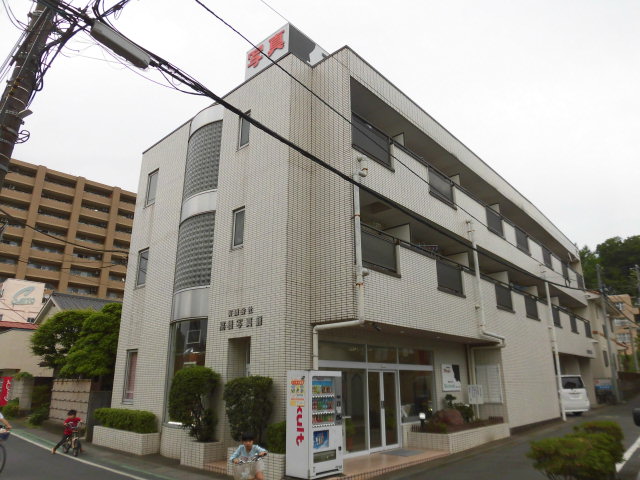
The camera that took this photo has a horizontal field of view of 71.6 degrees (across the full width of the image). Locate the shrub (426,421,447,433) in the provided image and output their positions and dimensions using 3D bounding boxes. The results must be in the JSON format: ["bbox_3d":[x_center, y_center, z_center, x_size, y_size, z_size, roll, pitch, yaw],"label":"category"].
[{"bbox_3d":[3.068,4.973,11.812,0.580,0.340,0.580,-15,-23,40],"label":"shrub"}]

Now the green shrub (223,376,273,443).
[{"bbox_3d":[-1.449,3.410,8.911,1.144,1.313,0.716,-15,-23,40],"label":"green shrub"}]

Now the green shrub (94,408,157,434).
[{"bbox_3d":[-5.378,4.977,12.306,2.935,0.537,0.517,-15,-23,40],"label":"green shrub"}]

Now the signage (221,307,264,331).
[{"bbox_3d":[-1.855,1.824,10.295,1.592,0.487,0.050,-15,-23,40],"label":"signage"}]

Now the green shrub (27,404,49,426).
[{"bbox_3d":[-11.465,7.043,17.951,0.660,0.850,0.660,-15,-23,39],"label":"green shrub"}]

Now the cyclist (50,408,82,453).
[{"bbox_3d":[-6.444,4.944,11.448,0.600,1.050,0.980,16,-24,-41],"label":"cyclist"}]

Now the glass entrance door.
[{"bbox_3d":[1.614,4.324,11.300,0.089,1.871,1.294,-15,-23,40],"label":"glass entrance door"}]

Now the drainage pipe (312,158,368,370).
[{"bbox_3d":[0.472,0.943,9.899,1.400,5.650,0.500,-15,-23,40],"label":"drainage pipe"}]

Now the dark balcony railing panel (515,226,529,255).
[{"bbox_3d":[8.684,0.020,19.088,0.080,0.930,1.530,-16,-24,39],"label":"dark balcony railing panel"}]

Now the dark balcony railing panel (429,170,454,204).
[{"bbox_3d":[3.772,-1.589,13.807,0.100,0.860,1.630,-15,-23,39],"label":"dark balcony railing panel"}]

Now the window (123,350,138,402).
[{"bbox_3d":[-5.695,4.117,13.367,0.700,1.550,0.100,-15,-23,40],"label":"window"}]

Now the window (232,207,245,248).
[{"bbox_3d":[-1.994,-0.286,11.104,0.480,1.030,0.100,-15,-23,39],"label":"window"}]

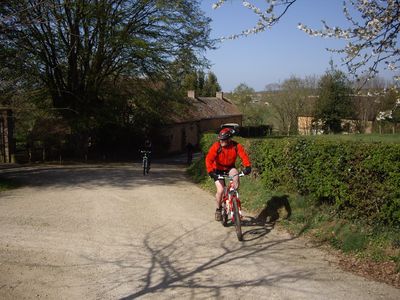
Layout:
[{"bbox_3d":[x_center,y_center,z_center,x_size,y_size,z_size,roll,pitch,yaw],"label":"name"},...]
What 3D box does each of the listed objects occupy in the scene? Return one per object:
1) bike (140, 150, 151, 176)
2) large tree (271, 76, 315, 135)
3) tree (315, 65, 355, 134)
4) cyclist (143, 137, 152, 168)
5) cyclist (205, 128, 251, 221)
[{"bbox_3d":[-2.259,0.536,18.400,0.600,1.030,1.680,0,3,1],"label":"bike"},{"bbox_3d":[12.218,-5.878,58.000,5.800,7.800,5.500,0,3,0],"label":"large tree"},{"bbox_3d":[17.766,-6.670,58.000,5.300,8.800,5.200,0,3,0],"label":"tree"},{"bbox_3d":[-2.212,0.181,18.500,0.550,1.420,0.850,0,3,0],"label":"cyclist"},{"bbox_3d":[0.438,0.391,7.000,0.700,1.480,0.850,0,3,-5],"label":"cyclist"}]

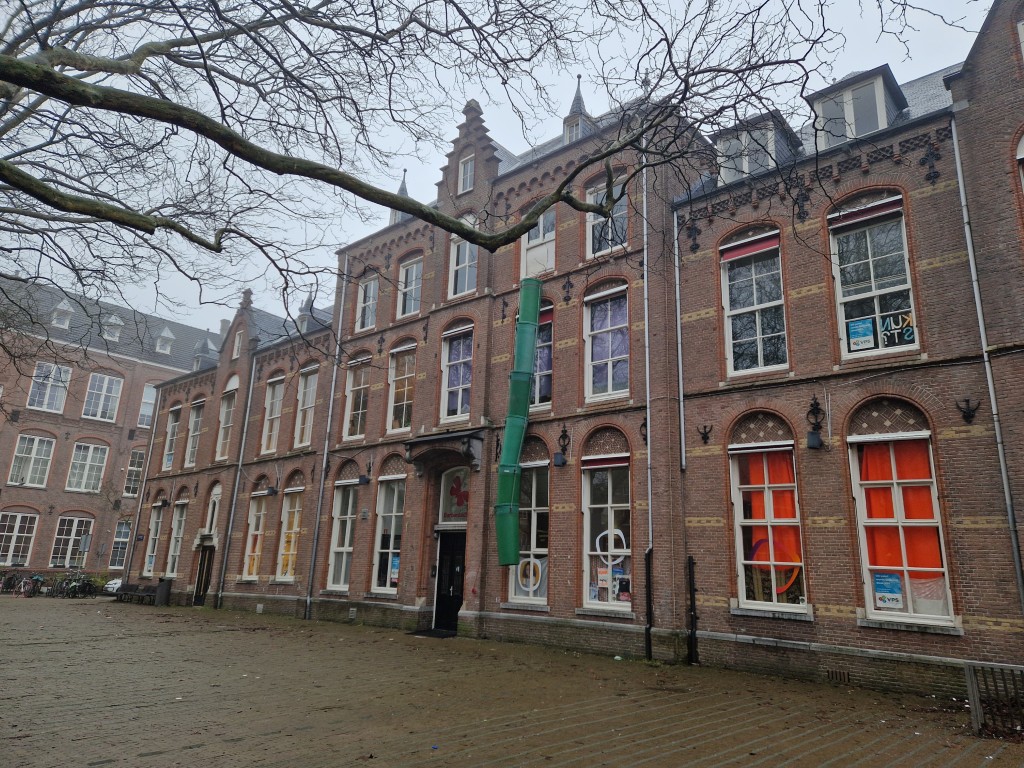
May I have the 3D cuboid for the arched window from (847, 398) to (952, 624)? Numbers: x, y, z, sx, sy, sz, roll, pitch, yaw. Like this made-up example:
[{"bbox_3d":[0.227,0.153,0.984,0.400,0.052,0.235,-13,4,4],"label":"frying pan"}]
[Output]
[{"bbox_3d":[6.437,2.047,11.401,1.260,3.703,0.220,-11,-20,40],"label":"arched window"}]

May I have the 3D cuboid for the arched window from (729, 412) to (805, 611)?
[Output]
[{"bbox_3d":[4.708,2.287,12.714,1.260,3.689,0.200,-11,-19,41],"label":"arched window"}]

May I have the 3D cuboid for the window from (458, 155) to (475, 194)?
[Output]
[{"bbox_3d":[-1.324,-6.224,20.198,0.730,1.144,0.150,-11,-19,41],"label":"window"}]

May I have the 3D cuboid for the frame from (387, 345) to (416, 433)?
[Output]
[{"bbox_3d":[-3.412,0.169,21.116,1.250,2.703,0.180,-11,-20,40],"label":"frame"}]

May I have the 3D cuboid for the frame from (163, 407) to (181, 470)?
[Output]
[{"bbox_3d":[-16.011,2.608,32.030,1.200,2.941,0.180,-11,-20,40],"label":"frame"}]

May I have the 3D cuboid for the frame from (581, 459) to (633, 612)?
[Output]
[{"bbox_3d":[2.027,3.210,14.604,1.250,3.132,0.150,-11,-19,41],"label":"frame"}]

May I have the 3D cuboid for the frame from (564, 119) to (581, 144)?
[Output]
[{"bbox_3d":[1.689,-6.937,18.700,0.520,0.702,0.140,-11,-20,40],"label":"frame"}]

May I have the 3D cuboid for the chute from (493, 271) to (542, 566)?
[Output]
[{"bbox_3d":[0.224,0.742,16.703,0.660,7.249,0.660,-10,-21,41],"label":"chute"}]

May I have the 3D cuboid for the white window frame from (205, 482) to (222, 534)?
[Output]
[{"bbox_3d":[-11.786,4.876,26.878,0.850,1.962,0.200,-11,-19,41],"label":"white window frame"}]

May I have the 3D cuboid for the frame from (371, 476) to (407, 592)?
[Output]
[{"bbox_3d":[-3.681,4.540,20.562,1.138,3.360,0.220,-11,-20,40],"label":"frame"}]

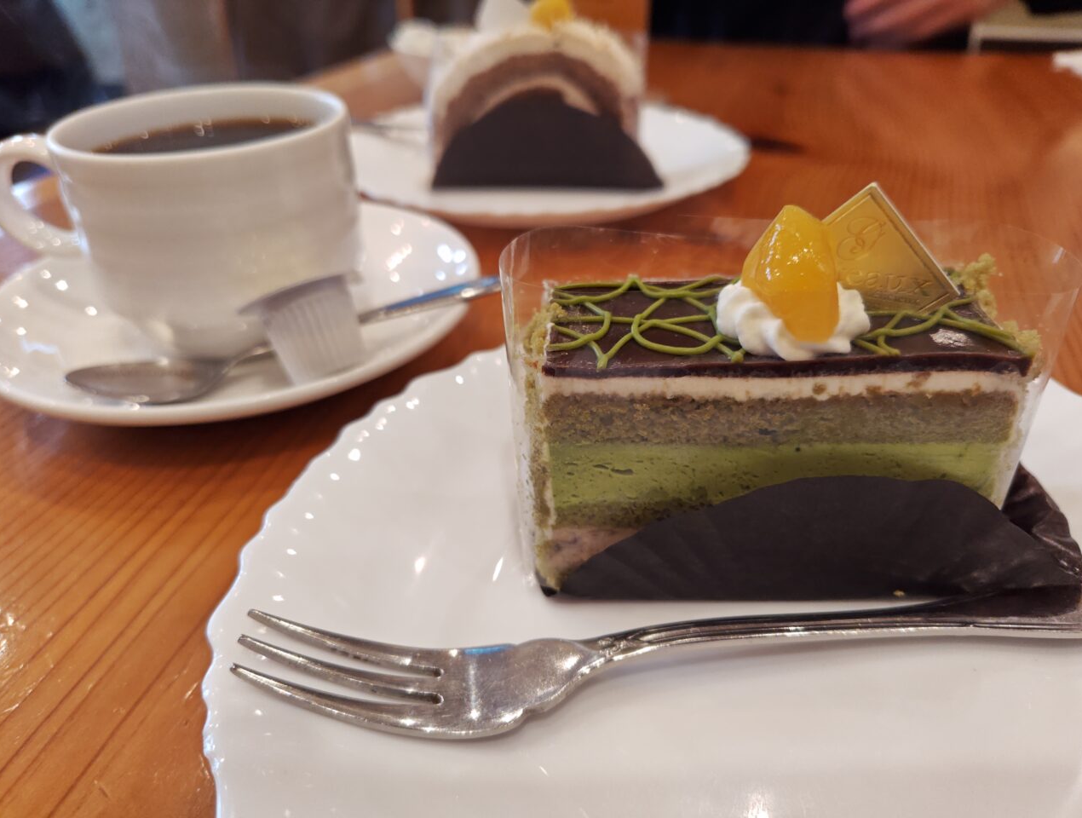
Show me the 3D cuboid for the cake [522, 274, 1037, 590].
[{"bbox_3d":[0.043,0.005,0.147,0.083,0.054,0.032,0,33,6],"label":"cake"}]

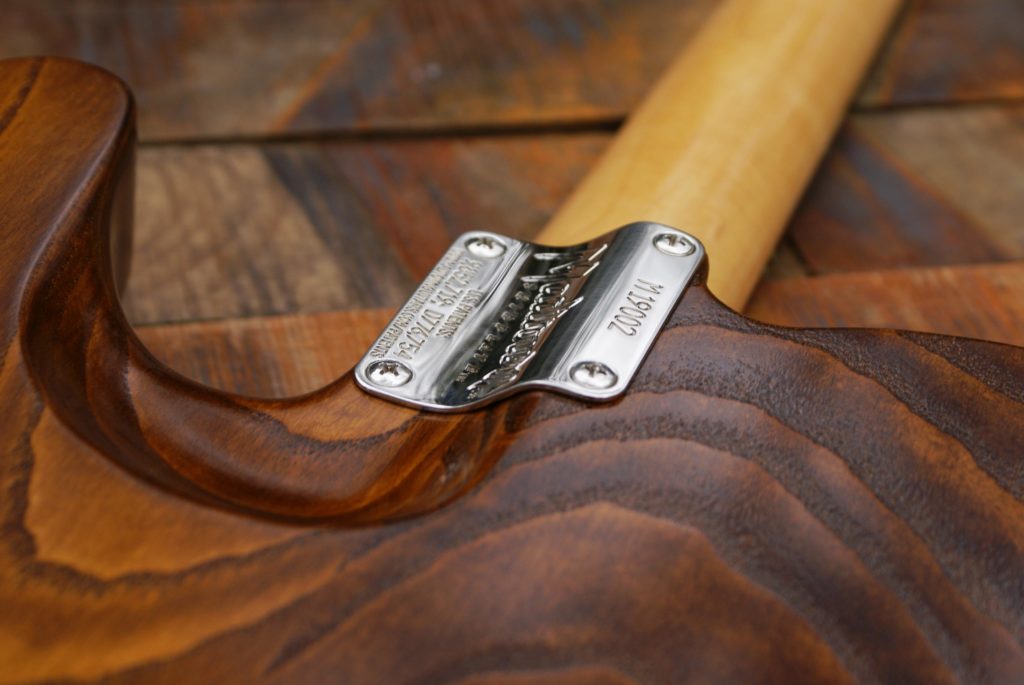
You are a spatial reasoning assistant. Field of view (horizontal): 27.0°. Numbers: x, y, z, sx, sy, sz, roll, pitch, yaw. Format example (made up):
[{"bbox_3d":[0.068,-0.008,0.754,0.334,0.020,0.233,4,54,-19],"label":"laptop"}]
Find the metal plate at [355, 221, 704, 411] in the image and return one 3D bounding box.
[{"bbox_3d":[0.004,-0.006,0.403,0.051,0.013,0.064,15,34,14],"label":"metal plate"}]

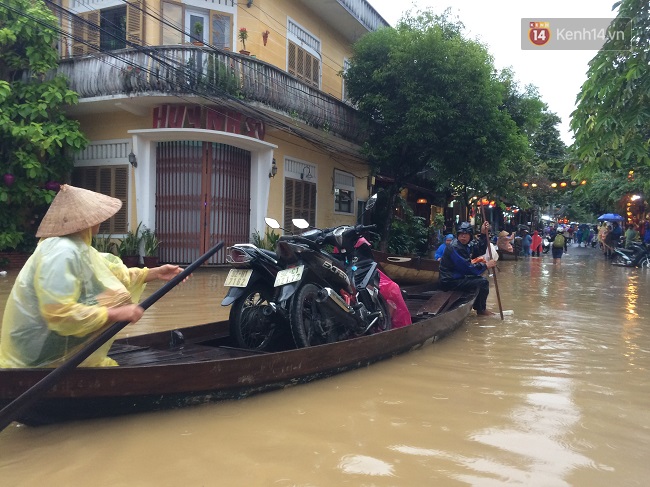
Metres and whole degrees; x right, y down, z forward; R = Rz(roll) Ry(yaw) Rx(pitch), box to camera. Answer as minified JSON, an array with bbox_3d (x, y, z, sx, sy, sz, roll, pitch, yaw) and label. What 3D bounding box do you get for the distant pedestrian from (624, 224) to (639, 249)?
[{"bbox_3d":[13.515,-0.052,24.000,0.520,1.540,0.420,2,1,37],"label":"distant pedestrian"}]

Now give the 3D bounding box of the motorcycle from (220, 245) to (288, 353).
[{"bbox_3d":[-0.276,0.283,4.639,0.680,1.060,1.900,1,1,26],"label":"motorcycle"}]

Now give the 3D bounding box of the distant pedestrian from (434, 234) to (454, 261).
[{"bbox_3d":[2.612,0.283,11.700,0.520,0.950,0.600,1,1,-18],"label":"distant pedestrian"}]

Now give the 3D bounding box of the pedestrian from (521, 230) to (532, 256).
[{"bbox_3d":[10.577,0.003,28.500,0.450,1.530,0.520,1,1,27],"label":"pedestrian"}]

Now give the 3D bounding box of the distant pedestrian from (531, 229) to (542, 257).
[{"bbox_3d":[11.074,0.036,28.500,0.620,1.500,0.450,1,1,24],"label":"distant pedestrian"}]

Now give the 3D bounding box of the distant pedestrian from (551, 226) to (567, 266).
[{"bbox_3d":[8.494,0.199,19.800,0.600,1.620,0.450,1,1,25],"label":"distant pedestrian"}]

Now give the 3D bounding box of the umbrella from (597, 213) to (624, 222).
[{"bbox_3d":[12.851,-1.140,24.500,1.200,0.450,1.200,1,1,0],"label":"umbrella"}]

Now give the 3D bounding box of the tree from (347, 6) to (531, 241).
[{"bbox_3d":[3.142,-2.826,15.200,5.200,7.350,5.000,1,1,27],"label":"tree"}]

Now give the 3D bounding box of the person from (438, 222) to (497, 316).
[{"bbox_3d":[1.702,0.302,6.500,0.720,1.120,0.580,1,1,26],"label":"person"}]

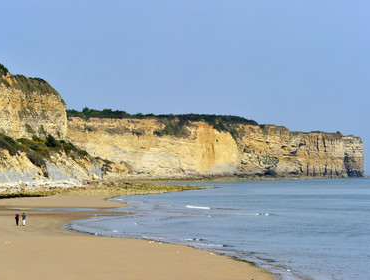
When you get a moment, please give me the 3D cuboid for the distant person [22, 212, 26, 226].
[{"bbox_3d":[-20.934,10.311,303.000,0.500,1.730,0.350,0,-1,-7],"label":"distant person"}]

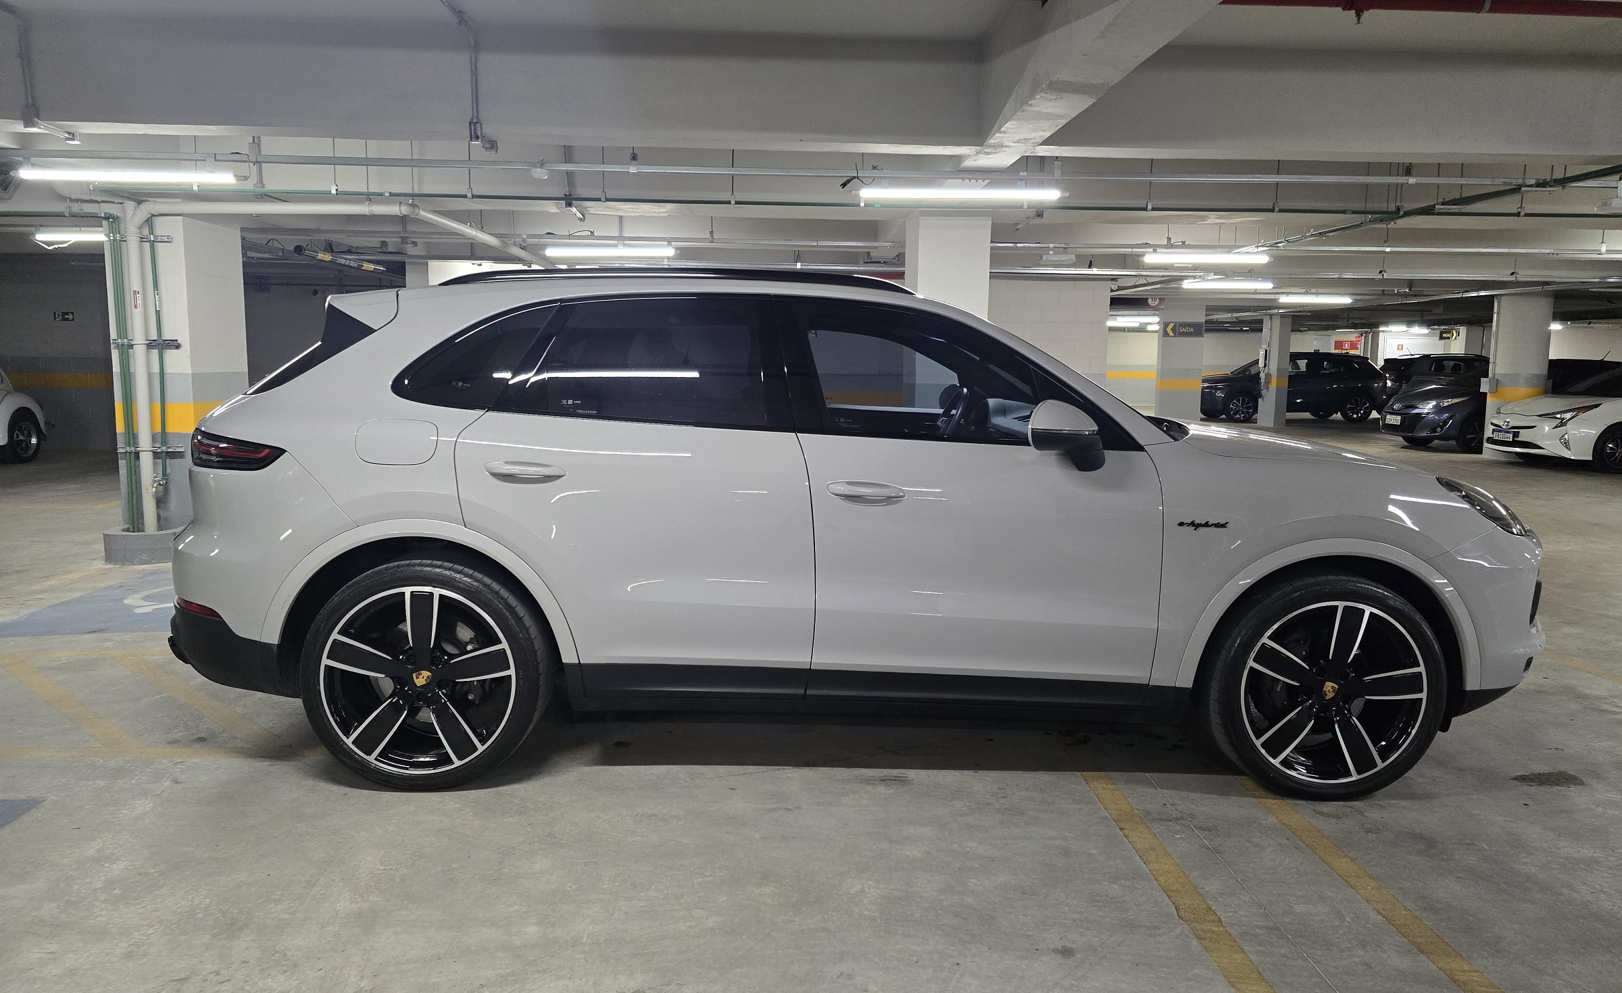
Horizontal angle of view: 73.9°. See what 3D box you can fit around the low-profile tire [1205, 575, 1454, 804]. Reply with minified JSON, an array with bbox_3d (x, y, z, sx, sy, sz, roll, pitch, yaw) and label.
[{"bbox_3d":[1.660,0.604,3.546,0.737,0.737,0.280,1,8,0],"label":"low-profile tire"}]

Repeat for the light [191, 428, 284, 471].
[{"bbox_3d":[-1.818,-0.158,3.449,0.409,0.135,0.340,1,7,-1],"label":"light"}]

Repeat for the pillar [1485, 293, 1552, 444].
[{"bbox_3d":[10.532,-1.797,16.050,0.700,2.420,0.700,1,8,-2],"label":"pillar"}]

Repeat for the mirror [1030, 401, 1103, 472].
[{"bbox_3d":[0.782,-0.188,3.301,0.170,0.200,0.250,1,8,0],"label":"mirror"}]

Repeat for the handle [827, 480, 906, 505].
[{"bbox_3d":[0.172,-0.014,3.361,0.235,0.072,0.065,1,8,0],"label":"handle"}]

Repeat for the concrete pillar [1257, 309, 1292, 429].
[{"bbox_3d":[9.888,-2.698,22.900,0.250,2.420,0.700,0,7,-3],"label":"concrete pillar"}]

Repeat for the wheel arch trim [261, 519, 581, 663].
[{"bbox_3d":[-1.228,0.297,3.389,1.014,0.455,0.110,1,8,0],"label":"wheel arch trim"}]

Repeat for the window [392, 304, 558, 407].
[{"bbox_3d":[-1.089,-0.458,3.496,0.499,0.375,0.090,1,-18,0],"label":"window"}]

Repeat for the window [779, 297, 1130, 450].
[{"bbox_3d":[0.481,-0.403,3.498,1.121,0.505,0.100,1,-14,0],"label":"window"}]

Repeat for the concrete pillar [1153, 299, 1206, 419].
[{"bbox_3d":[7.064,-2.487,20.674,0.763,2.460,0.270,1,8,-2],"label":"concrete pillar"}]

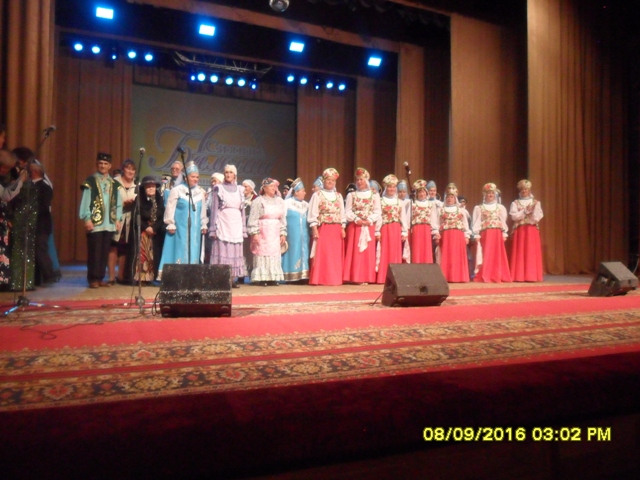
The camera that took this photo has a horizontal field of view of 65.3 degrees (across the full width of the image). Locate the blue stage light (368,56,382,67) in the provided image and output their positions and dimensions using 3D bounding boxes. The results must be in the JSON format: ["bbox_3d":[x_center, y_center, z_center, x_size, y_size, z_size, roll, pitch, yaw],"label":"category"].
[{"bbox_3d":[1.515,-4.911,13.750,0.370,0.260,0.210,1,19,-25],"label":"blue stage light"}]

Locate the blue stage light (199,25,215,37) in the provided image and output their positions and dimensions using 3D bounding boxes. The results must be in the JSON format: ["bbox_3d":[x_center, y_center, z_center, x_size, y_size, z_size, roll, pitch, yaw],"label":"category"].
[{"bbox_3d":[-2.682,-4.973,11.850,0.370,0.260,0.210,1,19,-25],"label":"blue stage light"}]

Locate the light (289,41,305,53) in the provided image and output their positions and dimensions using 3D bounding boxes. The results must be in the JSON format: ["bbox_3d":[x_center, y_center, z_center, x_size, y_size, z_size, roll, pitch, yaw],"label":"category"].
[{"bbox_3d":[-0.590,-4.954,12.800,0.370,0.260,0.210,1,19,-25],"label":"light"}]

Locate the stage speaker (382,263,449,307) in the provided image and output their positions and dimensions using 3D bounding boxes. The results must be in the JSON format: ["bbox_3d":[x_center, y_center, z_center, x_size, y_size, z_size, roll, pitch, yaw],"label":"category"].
[{"bbox_3d":[1.140,0.540,5.950,0.650,0.490,0.420,1,2,-16],"label":"stage speaker"}]

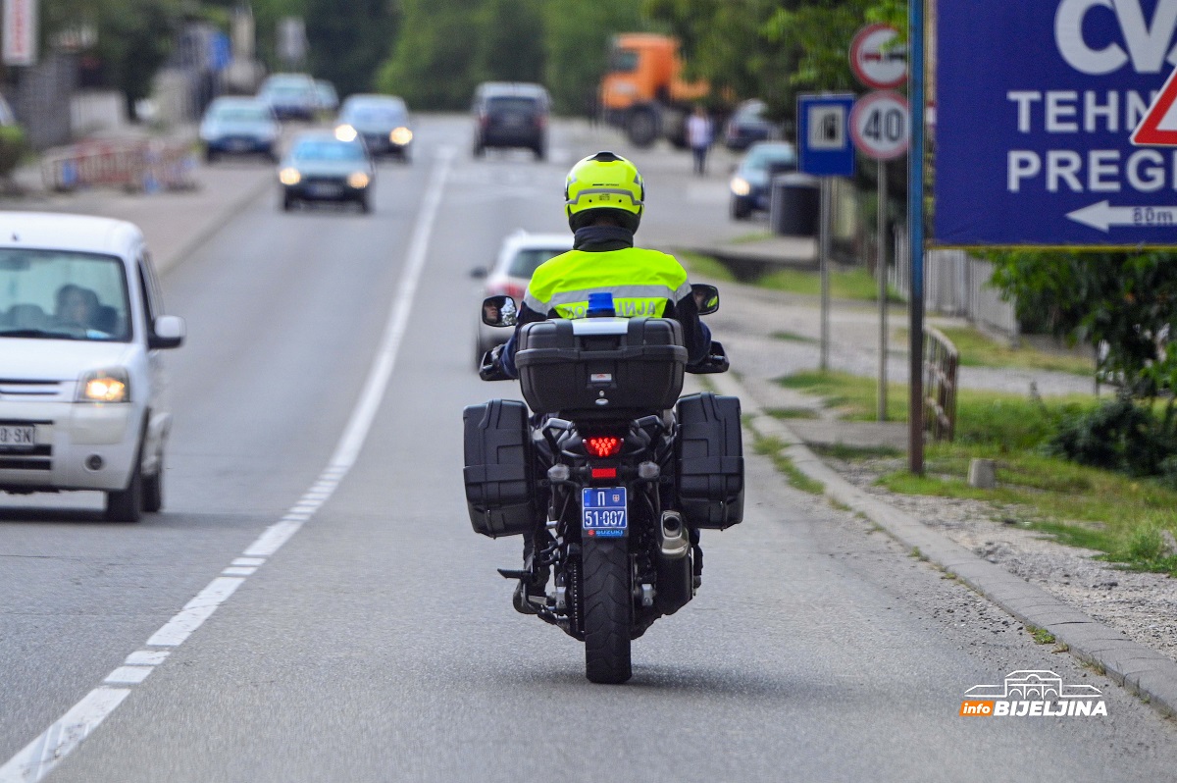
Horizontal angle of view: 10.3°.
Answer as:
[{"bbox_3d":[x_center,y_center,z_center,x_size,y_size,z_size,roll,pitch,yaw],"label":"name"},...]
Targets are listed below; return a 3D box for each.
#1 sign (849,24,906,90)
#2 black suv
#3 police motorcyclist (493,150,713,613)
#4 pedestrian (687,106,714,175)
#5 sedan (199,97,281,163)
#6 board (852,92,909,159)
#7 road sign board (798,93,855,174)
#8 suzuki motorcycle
[{"bbox_3d":[2.623,-2.993,58.200,0.600,0.600,0.050,0,1,2],"label":"sign"},{"bbox_3d":[-1.895,-6.618,160.800,1.820,1.780,4.450,0,3,-1],"label":"black suv"},{"bbox_3d":[0.050,-0.036,22.600,0.750,1.580,0.800,0,1,0],"label":"police motorcyclist"},{"bbox_3d":[2.743,-6.188,161.000,0.550,1.660,0.350,0,1,0],"label":"pedestrian"},{"bbox_3d":[-8.212,-6.155,154.300,1.750,1.480,4.300,0,3,-1],"label":"sedan"},{"bbox_3d":[2.618,-2.367,58.000,0.600,0.600,0.050,0,1,2],"label":"board"},{"bbox_3d":[2.487,-2.689,68.300,0.600,0.880,0.050,0,1,2],"label":"road sign board"},{"bbox_3d":[0.055,0.275,22.400,0.920,1.380,2.280,-1,1,0],"label":"suzuki motorcycle"}]

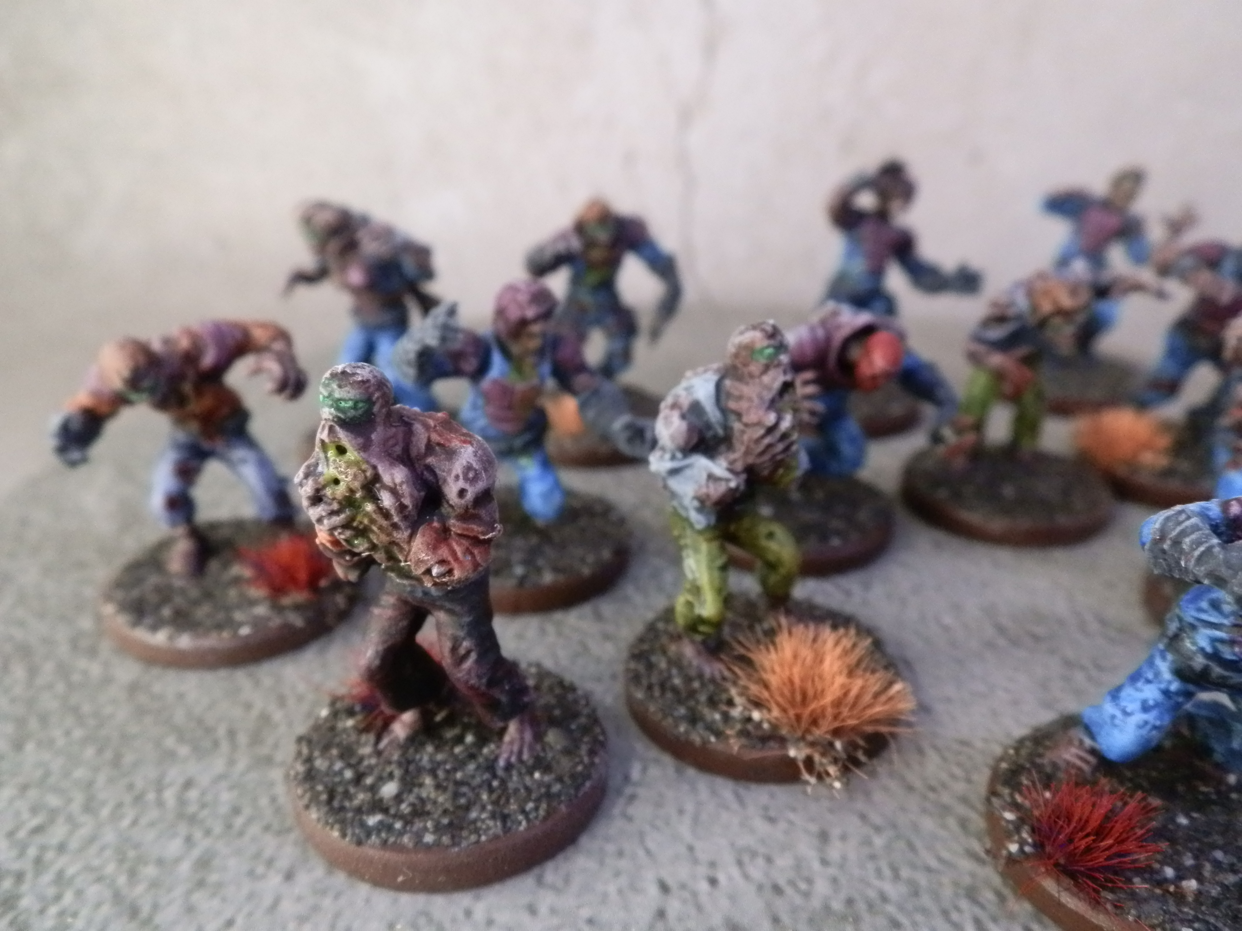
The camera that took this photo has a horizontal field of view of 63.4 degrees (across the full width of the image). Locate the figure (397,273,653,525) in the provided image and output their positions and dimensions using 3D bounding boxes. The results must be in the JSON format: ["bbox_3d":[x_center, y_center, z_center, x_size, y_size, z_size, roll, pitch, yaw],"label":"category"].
[{"bbox_3d":[-0.011,-0.005,0.105,0.022,0.029,0.018,-14,28,-27],"label":"figure"}]

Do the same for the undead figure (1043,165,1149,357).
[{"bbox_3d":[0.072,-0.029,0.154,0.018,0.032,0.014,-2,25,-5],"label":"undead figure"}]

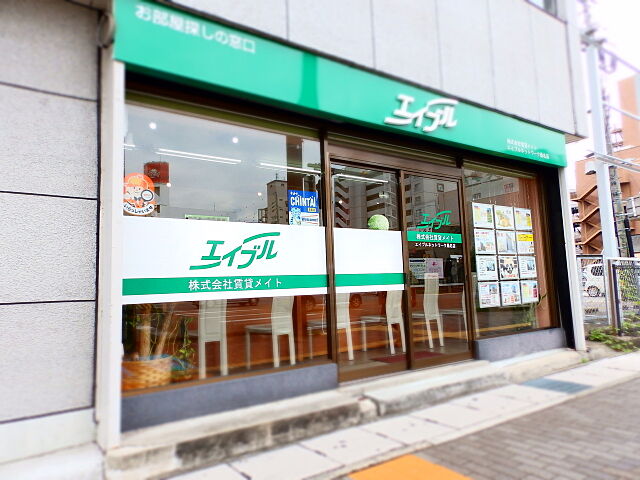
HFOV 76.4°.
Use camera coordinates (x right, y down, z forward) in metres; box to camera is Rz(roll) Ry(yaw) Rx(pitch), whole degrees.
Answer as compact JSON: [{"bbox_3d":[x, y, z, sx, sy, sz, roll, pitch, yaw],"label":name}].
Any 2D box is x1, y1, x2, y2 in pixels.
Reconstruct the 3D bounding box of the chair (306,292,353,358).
[{"bbox_3d":[0.128,0.930,4.846,0.380,0.965,0.480,3,-8,-39],"label":"chair"}]

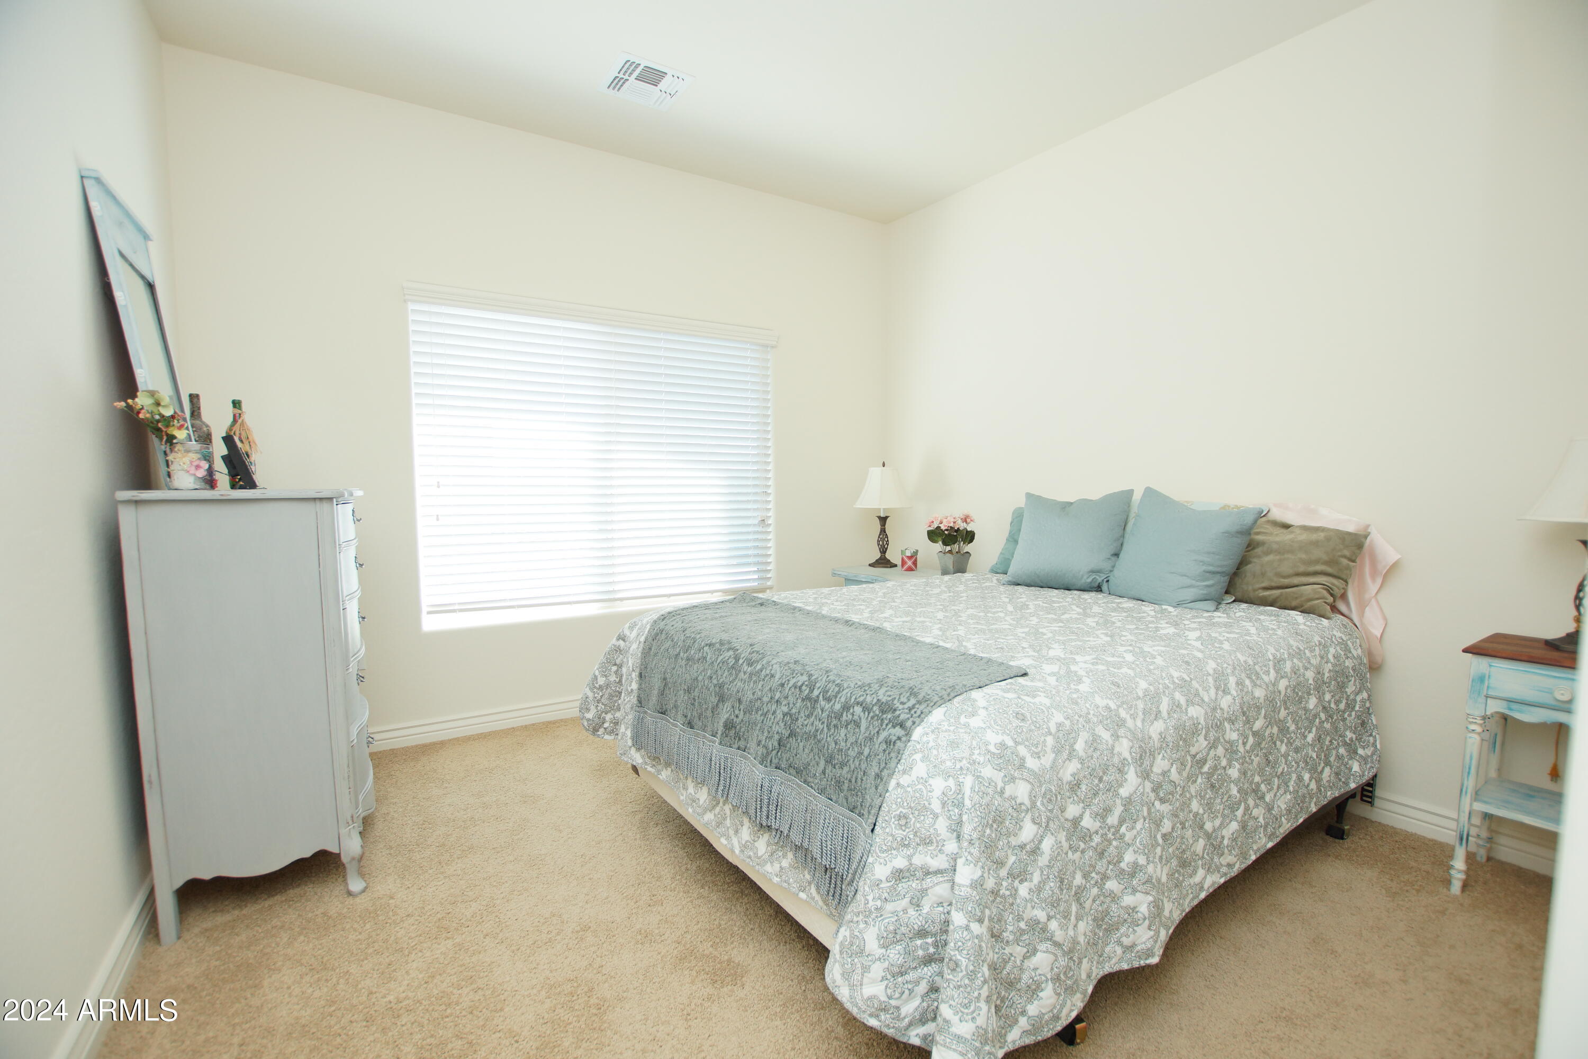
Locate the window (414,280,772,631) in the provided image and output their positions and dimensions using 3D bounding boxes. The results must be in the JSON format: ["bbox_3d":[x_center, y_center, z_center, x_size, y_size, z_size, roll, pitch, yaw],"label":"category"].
[{"bbox_3d":[-0.885,-0.341,3.332,1.839,1.493,0.100,-3,6,-33],"label":"window"}]

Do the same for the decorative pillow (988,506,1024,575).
[{"bbox_3d":[1.119,0.065,2.972,0.140,0.380,0.440,30,-12,-31],"label":"decorative pillow"}]

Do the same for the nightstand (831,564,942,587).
[{"bbox_3d":[0.589,0.567,3.655,0.479,0.652,0.668,-3,6,-33],"label":"nightstand"}]

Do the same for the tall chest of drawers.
[{"bbox_3d":[-1.625,0.442,2.085,0.500,1.161,0.878,-3,6,-33],"label":"tall chest of drawers"}]

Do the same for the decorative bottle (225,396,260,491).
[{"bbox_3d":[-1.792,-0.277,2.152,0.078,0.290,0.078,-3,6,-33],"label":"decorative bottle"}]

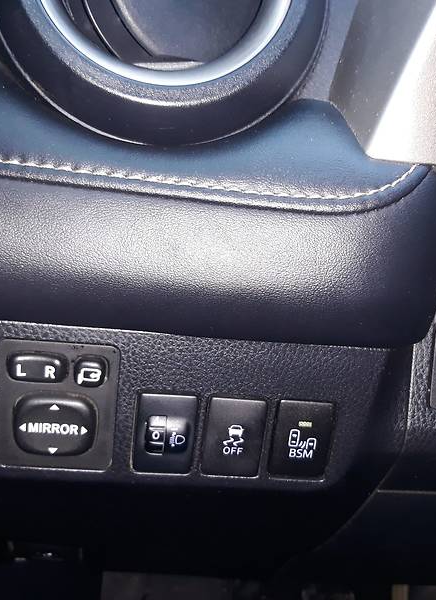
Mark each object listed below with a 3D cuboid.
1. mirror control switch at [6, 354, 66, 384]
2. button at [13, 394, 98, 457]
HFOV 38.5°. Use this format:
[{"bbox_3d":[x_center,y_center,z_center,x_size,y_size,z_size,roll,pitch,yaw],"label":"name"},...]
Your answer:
[{"bbox_3d":[-0.070,0.026,0.242,0.022,0.011,0.006,5,13,-6],"label":"mirror control switch"},{"bbox_3d":[-0.065,0.050,0.248,0.032,0.025,0.008,5,13,-6],"label":"button"}]

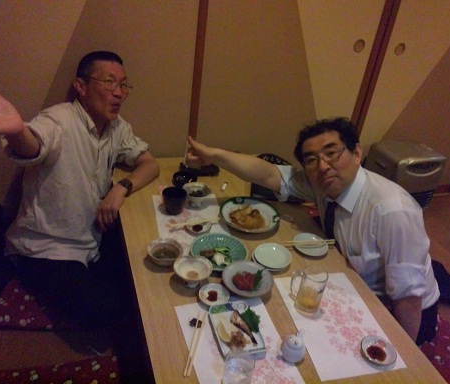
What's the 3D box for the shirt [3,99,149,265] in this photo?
[{"bbox_3d":[-0.553,-0.054,1.653,0.380,0.610,0.560,21,33,22],"label":"shirt"}]

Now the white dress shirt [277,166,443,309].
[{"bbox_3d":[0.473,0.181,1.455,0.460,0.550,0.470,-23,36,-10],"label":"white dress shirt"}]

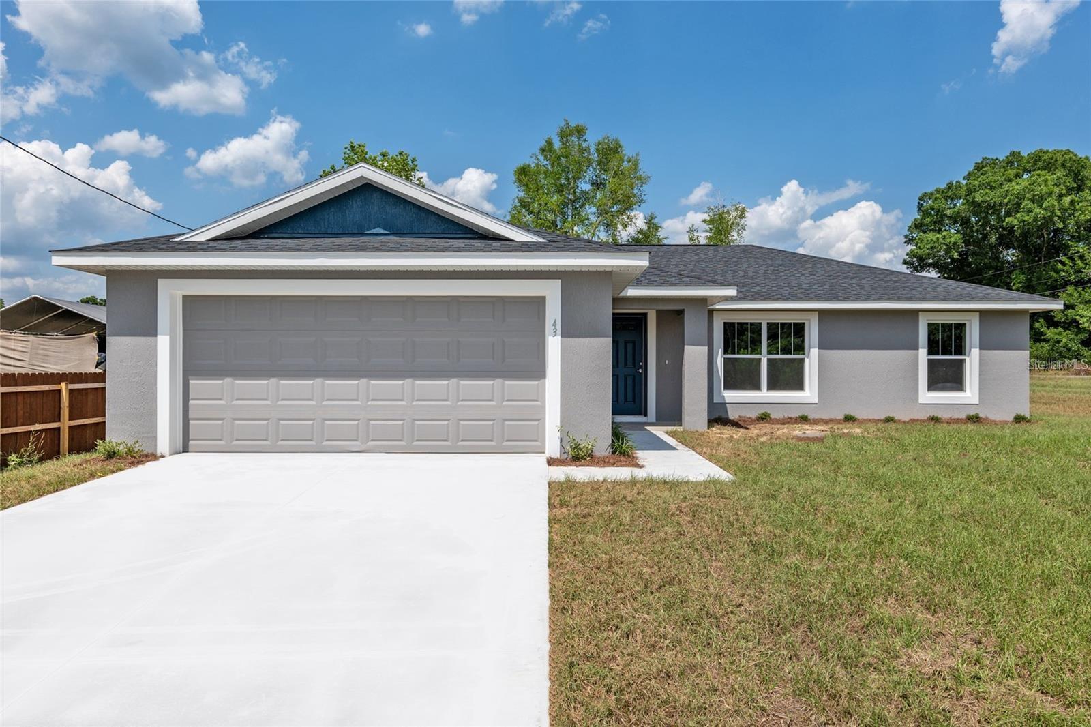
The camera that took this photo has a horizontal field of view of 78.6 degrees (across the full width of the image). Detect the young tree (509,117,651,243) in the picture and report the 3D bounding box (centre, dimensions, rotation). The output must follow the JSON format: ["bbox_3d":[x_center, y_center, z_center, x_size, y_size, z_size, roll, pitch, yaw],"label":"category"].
[{"bbox_3d":[1.900,-6.050,37.000,7.900,14.900,7.600,0,0,0],"label":"young tree"}]

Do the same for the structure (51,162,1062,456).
[{"bbox_3d":[2.300,-1.060,15.900,17.100,4.650,15.000,0,0,0],"label":"structure"}]

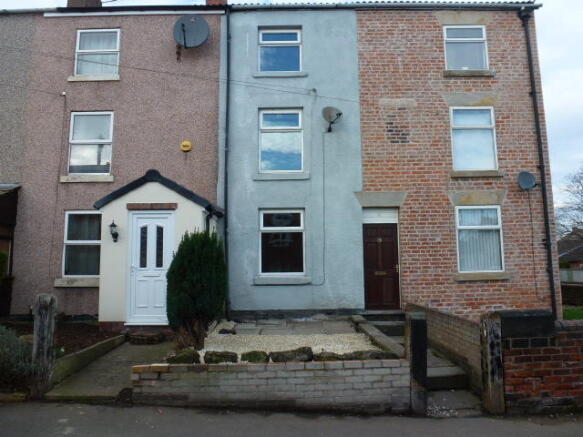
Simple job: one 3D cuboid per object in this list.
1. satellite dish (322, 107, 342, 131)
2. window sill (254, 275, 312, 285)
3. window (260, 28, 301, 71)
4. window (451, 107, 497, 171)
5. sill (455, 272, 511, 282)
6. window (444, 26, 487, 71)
[{"bbox_3d":[0.947,-2.282,9.332,0.450,0.530,0.380,2,-7,-22],"label":"satellite dish"},{"bbox_3d":[-0.198,1.387,9.177,1.300,0.190,0.170,-1,-7,0],"label":"window sill"},{"bbox_3d":[-0.263,-4.024,9.723,1.019,1.078,0.090,-1,-7,-1],"label":"window"},{"bbox_3d":[4.288,-1.875,9.512,1.054,1.534,0.090,-1,-7,-1],"label":"window"},{"bbox_3d":[4.290,1.318,9.155,1.260,0.170,0.170,-1,-7,0],"label":"sill"},{"bbox_3d":[4.212,-4.104,9.768,1.046,1.122,0.090,-1,-7,-1],"label":"window"}]

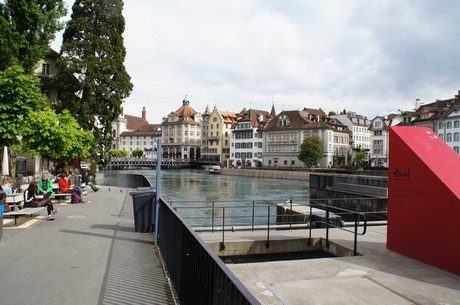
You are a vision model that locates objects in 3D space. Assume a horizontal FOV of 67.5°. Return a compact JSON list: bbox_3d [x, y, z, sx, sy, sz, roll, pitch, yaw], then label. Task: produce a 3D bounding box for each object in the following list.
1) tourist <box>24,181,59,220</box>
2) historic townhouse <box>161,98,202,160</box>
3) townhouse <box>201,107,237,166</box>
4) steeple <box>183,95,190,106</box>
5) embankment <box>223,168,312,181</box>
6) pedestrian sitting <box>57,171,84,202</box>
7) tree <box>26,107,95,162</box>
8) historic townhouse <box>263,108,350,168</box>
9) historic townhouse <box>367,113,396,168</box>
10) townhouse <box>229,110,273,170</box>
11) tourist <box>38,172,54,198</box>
[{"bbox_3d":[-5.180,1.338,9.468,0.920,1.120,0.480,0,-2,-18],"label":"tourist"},{"bbox_3d":[-23.000,-11.006,168.345,16.000,32.200,15.000,-1,-2,23],"label":"historic townhouse"},{"bbox_3d":[-4.100,-6.092,138.206,9.500,23.400,12.000,-1,-2,27],"label":"townhouse"},{"bbox_3d":[-21.200,-25.284,168.718,2.900,5.512,2.900,0,-1,0],"label":"steeple"},{"bbox_3d":[6.600,4.910,80.699,1.500,1.400,42.500,1,-2,-23],"label":"embankment"},{"bbox_3d":[-6.150,1.367,13.269,0.980,1.260,0.520,0,-2,-15],"label":"pedestrian sitting"},{"bbox_3d":[-8.700,-0.043,17.507,3.600,4.300,3.600,1,-2,-27],"label":"tree"},{"bbox_3d":[24.600,-4.437,109.653,24.500,18.600,14.000,0,-2,17],"label":"historic townhouse"},{"bbox_3d":[51.300,-3.441,117.130,8.800,16.800,11.000,-1,-2,20],"label":"historic townhouse"},{"bbox_3d":[6.600,-4.220,114.149,11.200,18.400,14.000,0,-2,14],"label":"townhouse"},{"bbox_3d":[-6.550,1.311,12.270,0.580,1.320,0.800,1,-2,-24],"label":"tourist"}]

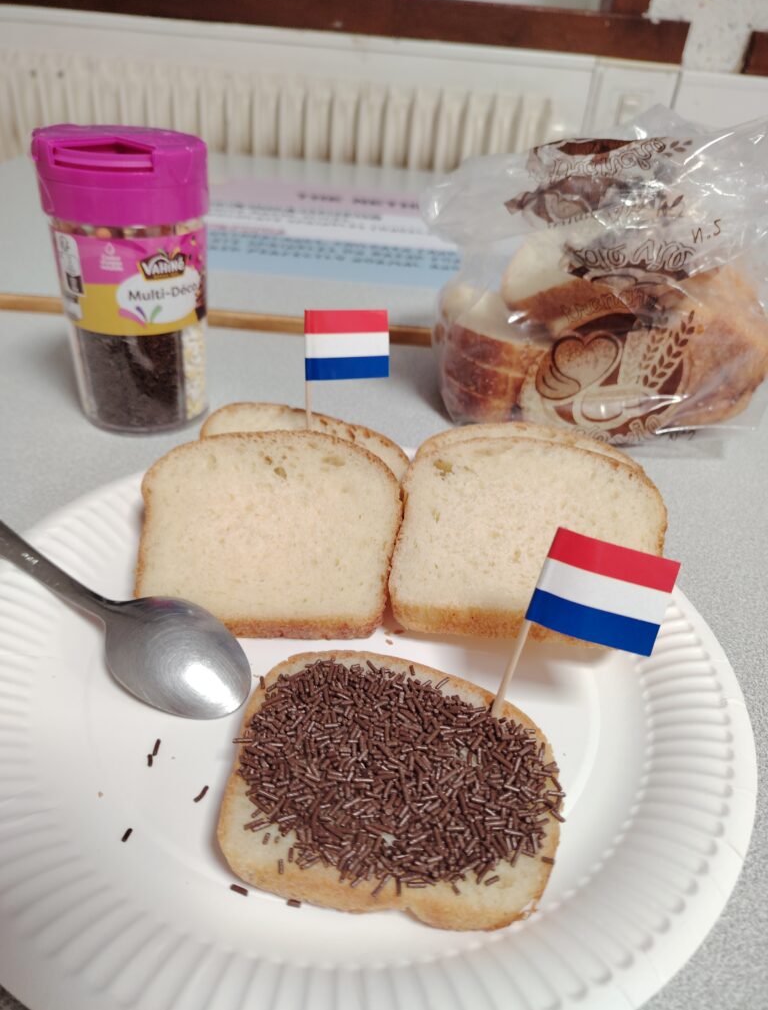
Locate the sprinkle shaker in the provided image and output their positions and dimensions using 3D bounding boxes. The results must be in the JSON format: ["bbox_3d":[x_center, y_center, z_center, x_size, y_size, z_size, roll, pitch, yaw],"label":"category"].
[{"bbox_3d":[-0.115,-0.104,0.331,0.069,0.122,0.069,-23,42,-35],"label":"sprinkle shaker"}]

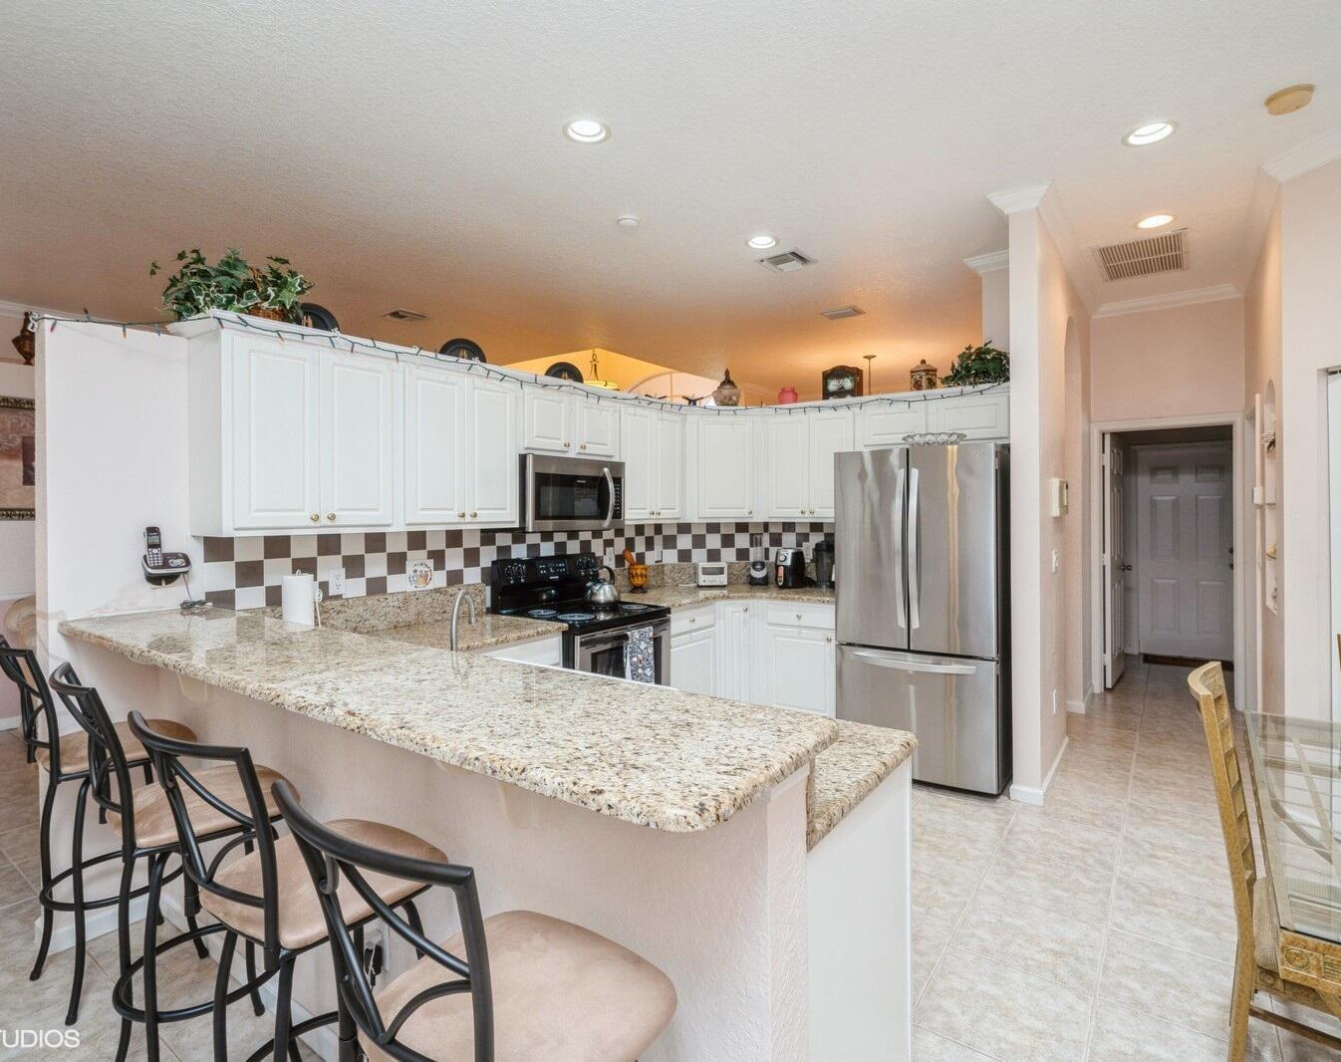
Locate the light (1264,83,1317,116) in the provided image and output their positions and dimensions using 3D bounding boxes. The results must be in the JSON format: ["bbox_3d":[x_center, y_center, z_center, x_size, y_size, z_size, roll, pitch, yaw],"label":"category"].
[{"bbox_3d":[2.323,-1.611,2.492,0.140,0.038,0.140,0,1,36],"label":"light"}]

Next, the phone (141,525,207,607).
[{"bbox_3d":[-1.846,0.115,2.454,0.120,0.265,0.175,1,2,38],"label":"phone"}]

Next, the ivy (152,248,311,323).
[{"bbox_3d":[-1.638,-0.887,2.506,0.370,0.285,0.510,0,1,36],"label":"ivy"}]

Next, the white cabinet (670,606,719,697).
[{"bbox_3d":[-0.121,0.904,4.274,0.640,0.872,0.580,0,1,36],"label":"white cabinet"}]

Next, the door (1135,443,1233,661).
[{"bbox_3d":[5.024,0.199,6.430,0.790,2.040,0.045,0,1,37],"label":"door"}]

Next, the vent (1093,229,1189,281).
[{"bbox_3d":[2.948,-1.695,4.147,0.460,0.025,0.780,1,2,38],"label":"vent"}]

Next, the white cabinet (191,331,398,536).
[{"bbox_3d":[-1.486,-0.356,2.670,0.320,0.741,0.672,0,1,36],"label":"white cabinet"}]

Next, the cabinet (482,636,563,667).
[{"bbox_3d":[-0.987,0.940,3.186,0.600,0.870,0.630,0,1,37],"label":"cabinet"}]

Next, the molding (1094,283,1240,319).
[{"bbox_3d":[3.631,-1.681,4.885,0.870,0.085,0.085,1,2,38],"label":"molding"}]

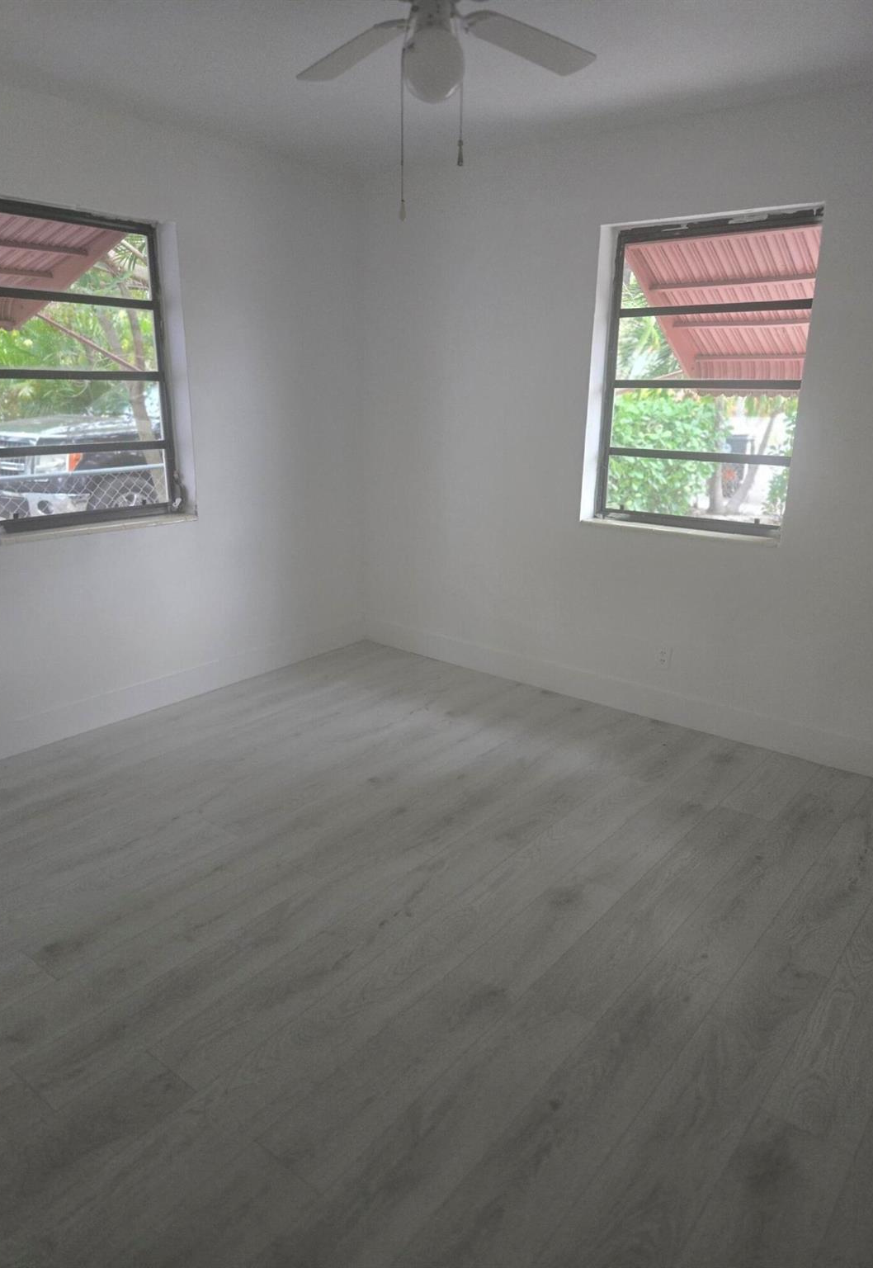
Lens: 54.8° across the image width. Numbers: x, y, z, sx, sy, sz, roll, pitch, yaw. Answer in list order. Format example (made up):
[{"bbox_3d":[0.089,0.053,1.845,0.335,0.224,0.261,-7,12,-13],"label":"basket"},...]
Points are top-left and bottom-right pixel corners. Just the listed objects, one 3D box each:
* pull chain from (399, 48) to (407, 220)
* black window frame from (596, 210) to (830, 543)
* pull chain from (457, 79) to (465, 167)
[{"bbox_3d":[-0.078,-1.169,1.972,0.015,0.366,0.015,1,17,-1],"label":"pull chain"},{"bbox_3d":[1.128,-1.069,3.583,0.900,1.240,0.065,14,21,37],"label":"black window frame"},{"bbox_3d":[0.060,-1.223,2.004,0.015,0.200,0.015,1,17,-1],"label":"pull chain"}]

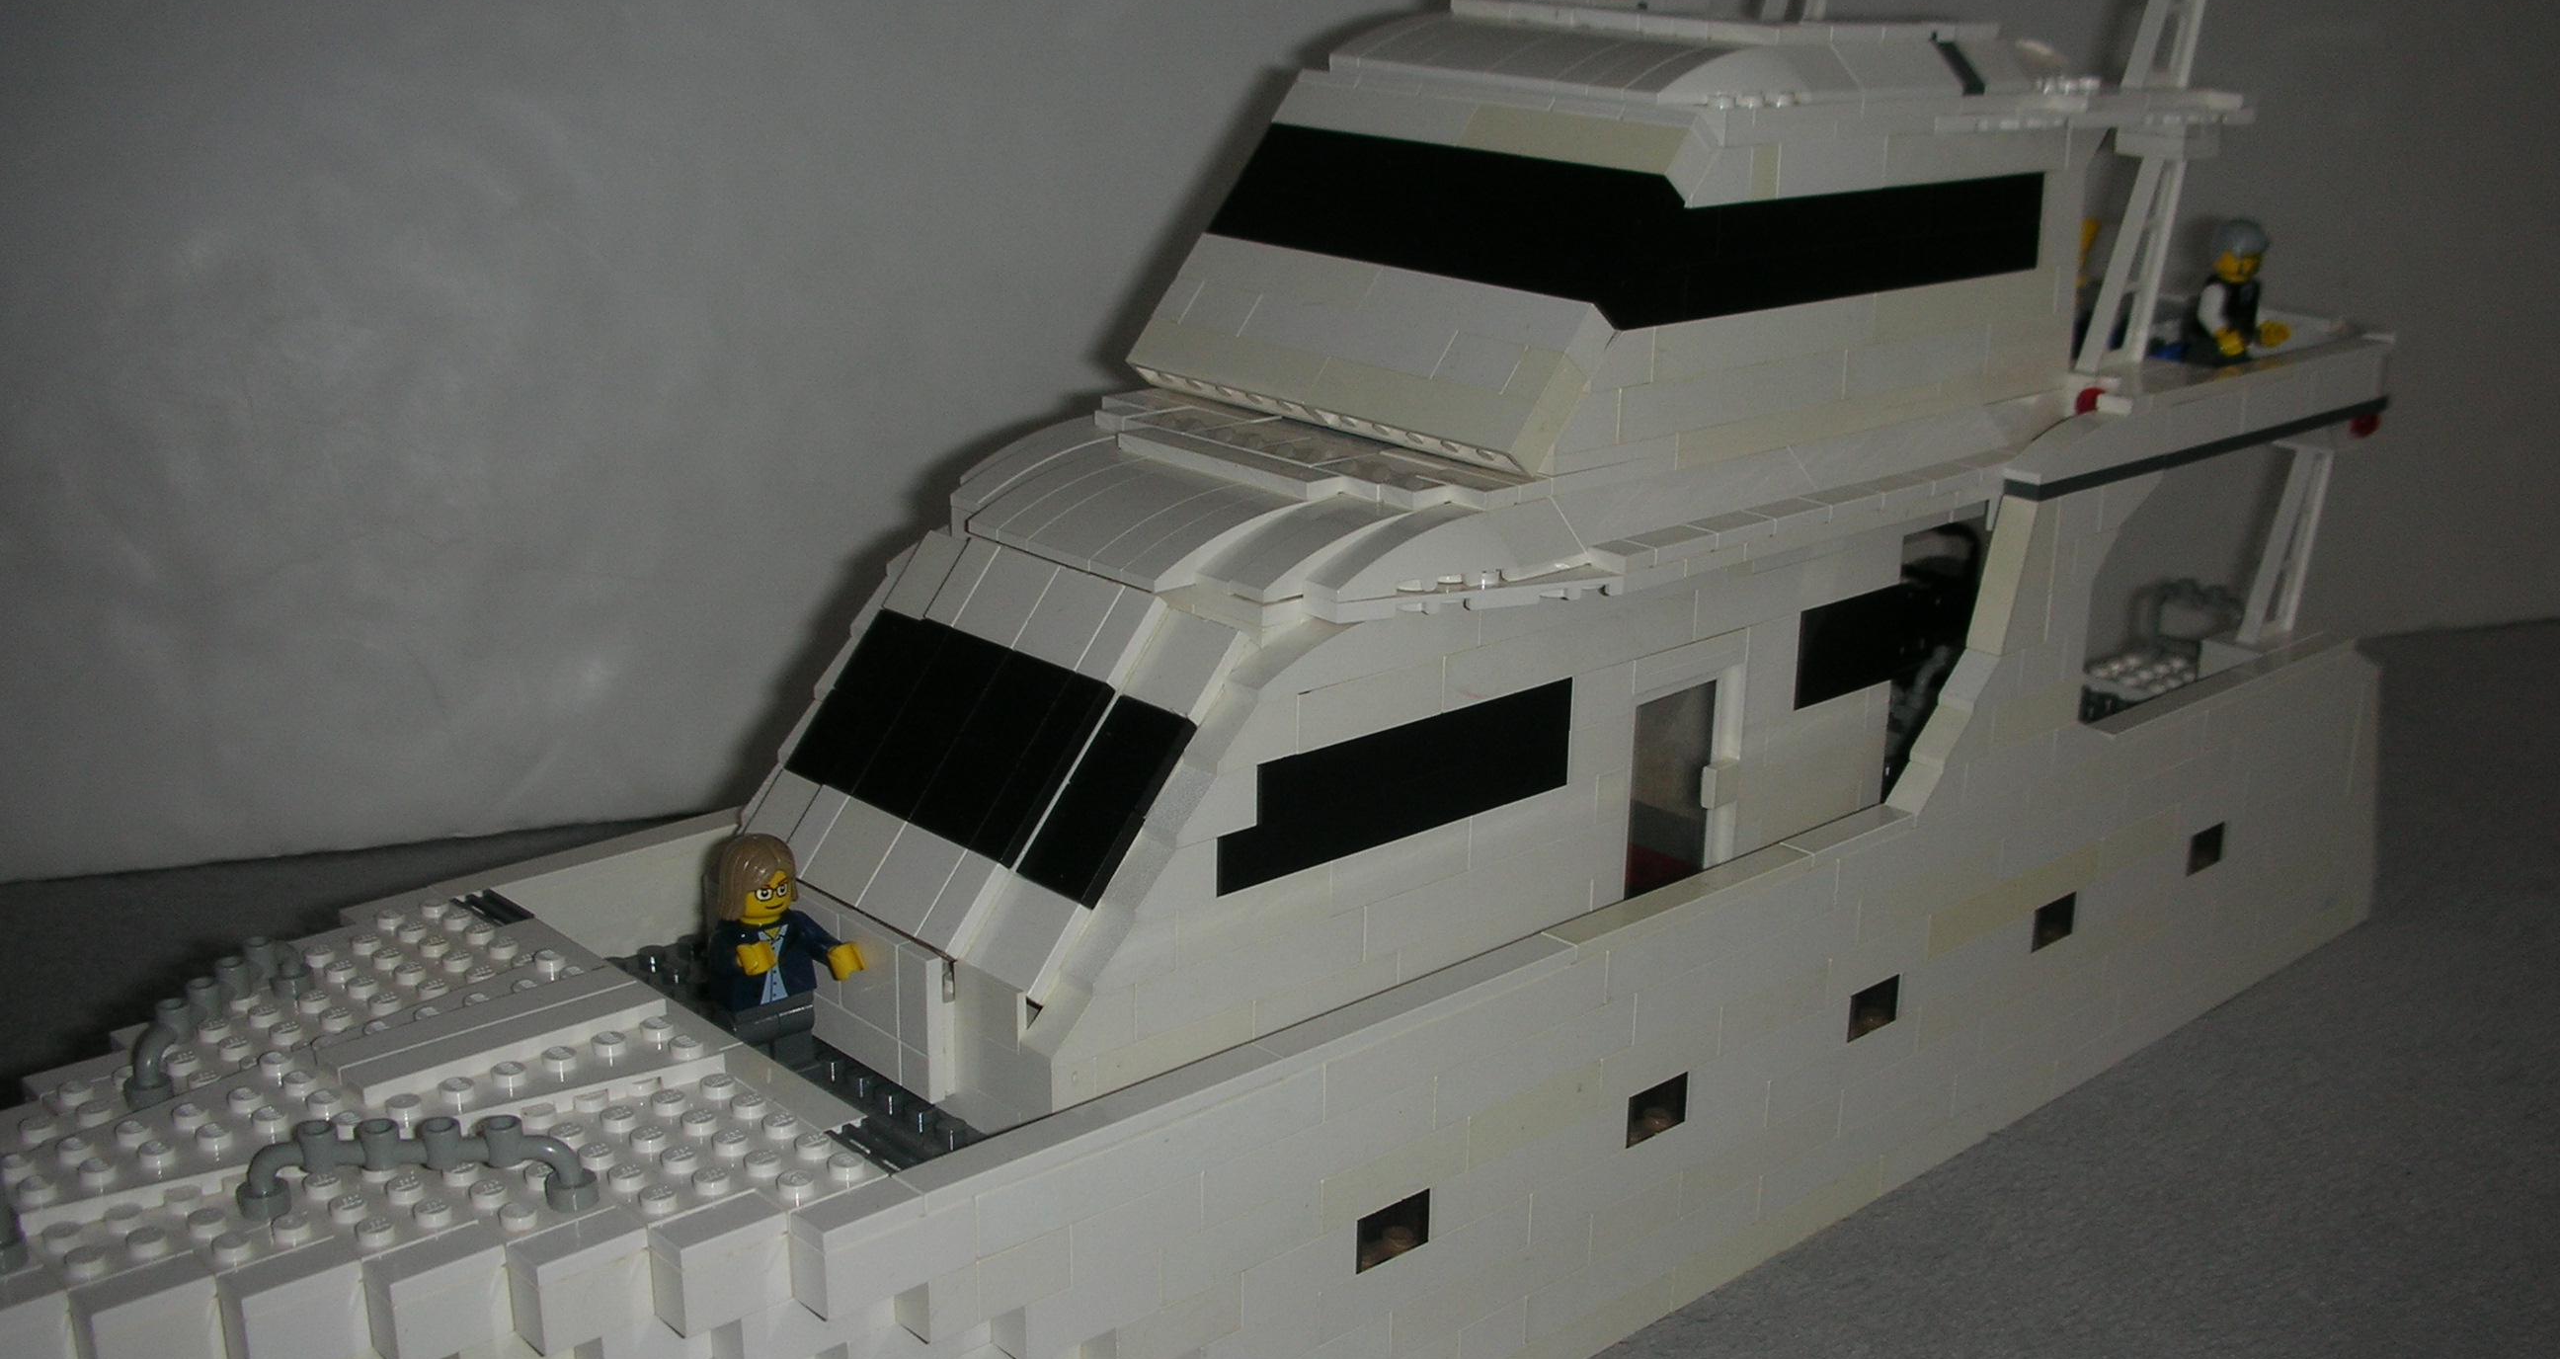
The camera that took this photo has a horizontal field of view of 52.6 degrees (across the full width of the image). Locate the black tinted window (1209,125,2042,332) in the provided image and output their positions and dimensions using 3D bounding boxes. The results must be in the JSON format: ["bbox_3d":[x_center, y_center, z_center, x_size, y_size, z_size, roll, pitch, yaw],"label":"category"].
[{"bbox_3d":[0.068,-0.092,0.498,0.134,0.025,0.096,-14,24,-41],"label":"black tinted window"}]

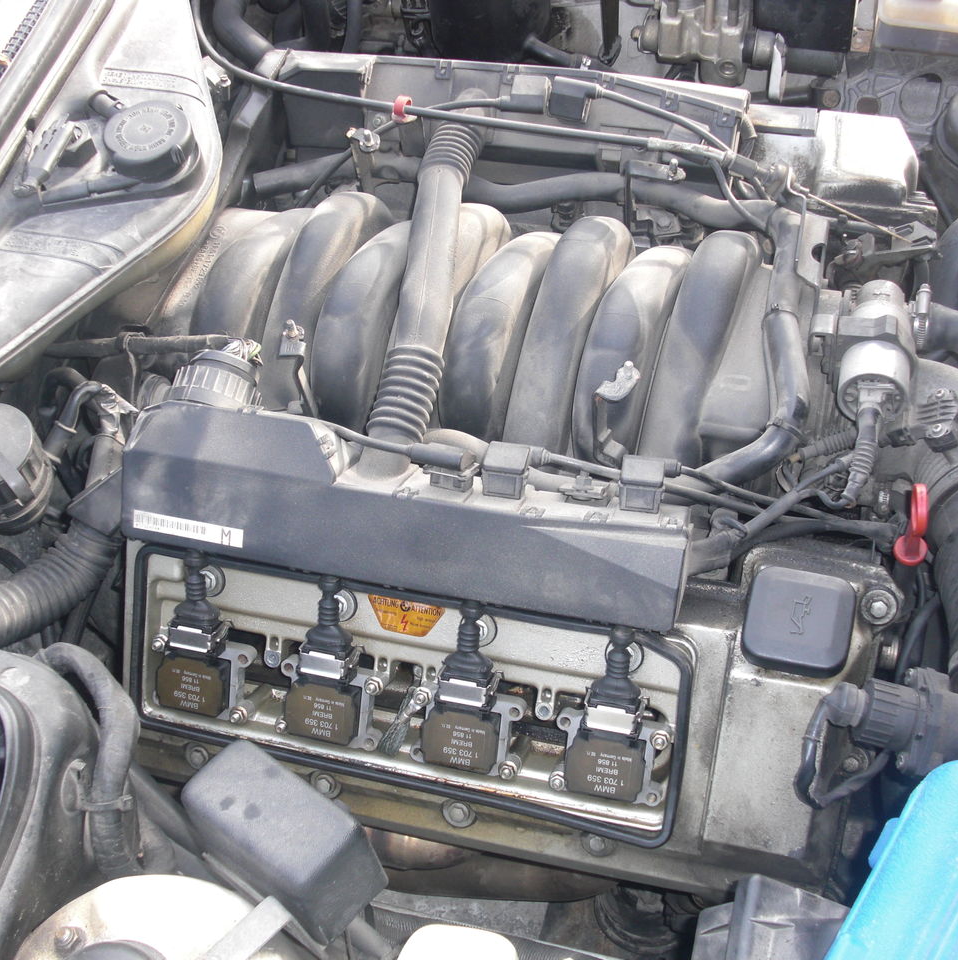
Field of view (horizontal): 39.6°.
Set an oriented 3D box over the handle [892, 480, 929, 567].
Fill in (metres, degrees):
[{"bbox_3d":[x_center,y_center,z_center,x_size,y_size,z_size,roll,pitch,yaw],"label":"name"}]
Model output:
[{"bbox_3d":[0.270,0.025,0.823,0.021,0.065,0.023,6,53,16],"label":"handle"}]

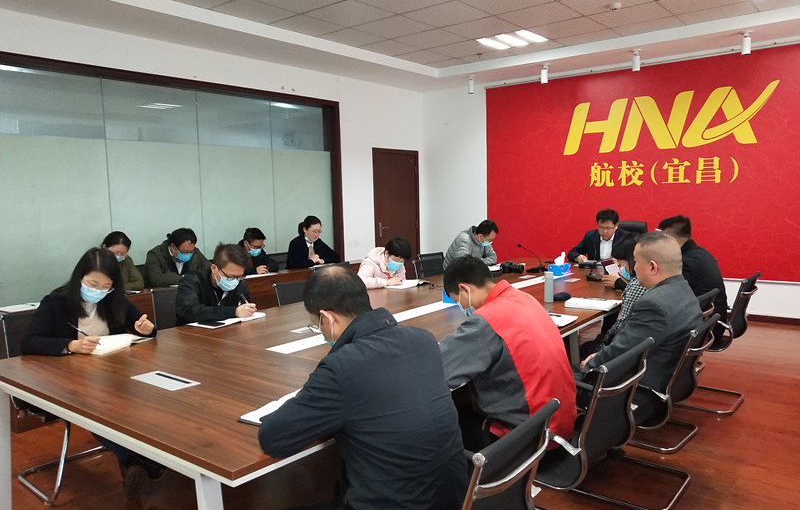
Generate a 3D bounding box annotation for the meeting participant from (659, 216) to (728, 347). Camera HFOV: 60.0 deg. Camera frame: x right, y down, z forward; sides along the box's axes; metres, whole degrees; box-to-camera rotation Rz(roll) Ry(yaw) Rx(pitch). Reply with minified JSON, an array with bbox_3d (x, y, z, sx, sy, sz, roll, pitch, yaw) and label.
[{"bbox_3d":[1.893,0.353,4.759,0.700,1.220,0.530,2,6,40],"label":"meeting participant"}]

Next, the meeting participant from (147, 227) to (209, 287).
[{"bbox_3d":[-1.680,0.400,5.420,0.580,1.200,0.740,-5,5,-44],"label":"meeting participant"}]

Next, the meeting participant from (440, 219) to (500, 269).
[{"bbox_3d":[0.708,0.286,6.130,0.700,1.180,0.550,2,6,40],"label":"meeting participant"}]

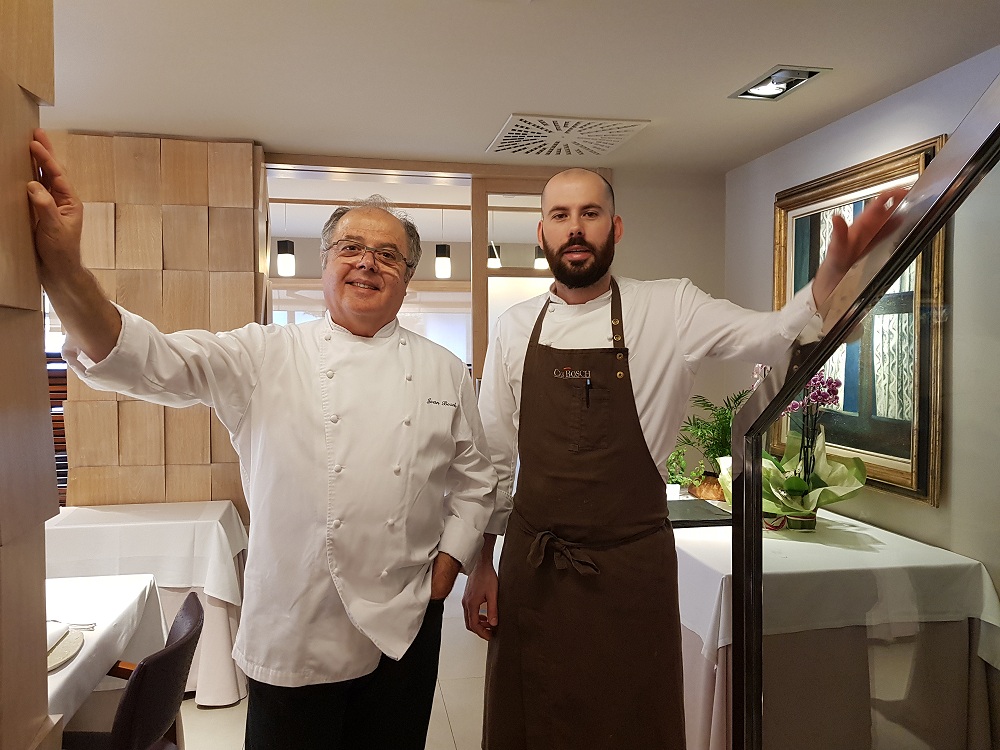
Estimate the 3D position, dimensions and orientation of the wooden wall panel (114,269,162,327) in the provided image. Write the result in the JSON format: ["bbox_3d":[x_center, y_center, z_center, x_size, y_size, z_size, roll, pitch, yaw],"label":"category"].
[{"bbox_3d":[-1.670,-0.338,3.491,0.200,0.303,0.040,0,2,-11],"label":"wooden wall panel"}]

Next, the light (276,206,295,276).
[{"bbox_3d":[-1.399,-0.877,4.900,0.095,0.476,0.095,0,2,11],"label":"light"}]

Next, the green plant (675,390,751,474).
[{"bbox_3d":[1.029,0.277,3.620,0.390,0.410,0.370,0,2,-12],"label":"green plant"}]

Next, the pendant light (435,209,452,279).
[{"bbox_3d":[-0.376,-0.877,4.993,0.093,0.469,0.093,0,2,-11],"label":"pendant light"}]

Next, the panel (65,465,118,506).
[{"bbox_3d":[-1.837,0.559,3.399,0.215,0.290,0.030,0,2,-12],"label":"panel"}]

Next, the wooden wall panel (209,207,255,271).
[{"bbox_3d":[-1.269,-0.637,3.559,0.202,0.299,0.040,0,2,-11],"label":"wooden wall panel"}]

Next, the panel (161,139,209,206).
[{"bbox_3d":[-1.434,-0.919,3.431,0.199,0.293,0.030,0,2,-12],"label":"panel"}]

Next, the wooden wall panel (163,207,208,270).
[{"bbox_3d":[-1.468,-0.639,3.520,0.201,0.301,0.040,0,2,-11],"label":"wooden wall panel"}]

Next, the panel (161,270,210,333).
[{"bbox_3d":[-1.471,-0.337,3.531,0.205,0.303,0.040,0,2,-11],"label":"panel"}]

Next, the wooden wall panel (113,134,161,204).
[{"bbox_3d":[-1.667,-0.937,3.469,0.200,0.304,0.040,0,2,-11],"label":"wooden wall panel"}]

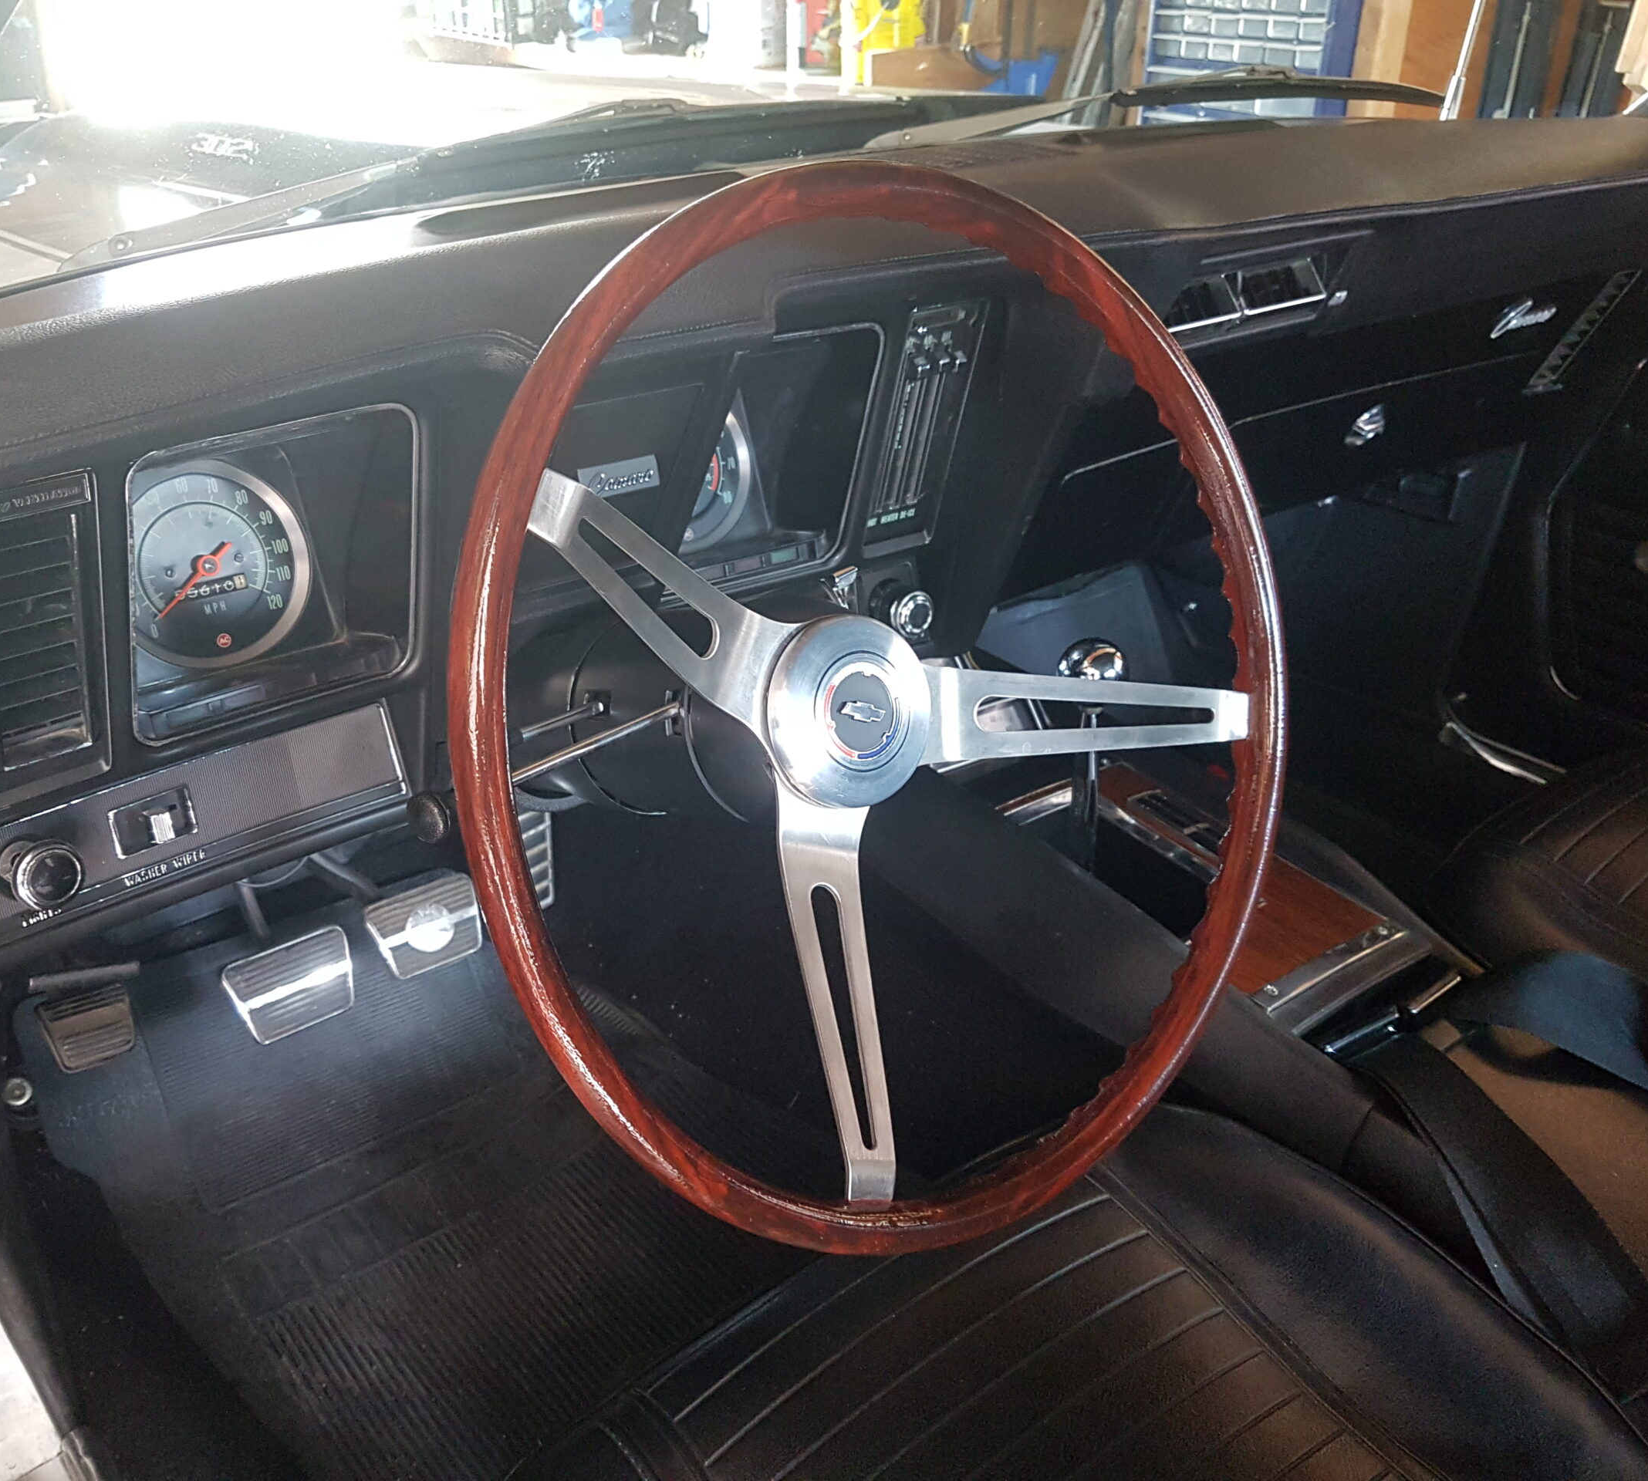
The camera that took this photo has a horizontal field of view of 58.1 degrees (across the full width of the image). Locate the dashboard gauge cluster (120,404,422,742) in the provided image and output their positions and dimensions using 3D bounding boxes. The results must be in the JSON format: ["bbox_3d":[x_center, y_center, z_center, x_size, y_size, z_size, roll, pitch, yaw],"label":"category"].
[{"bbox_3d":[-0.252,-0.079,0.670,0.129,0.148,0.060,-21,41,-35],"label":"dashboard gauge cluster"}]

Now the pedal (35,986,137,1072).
[{"bbox_3d":[-0.567,0.222,1.143,0.061,0.052,0.025,-21,0,-35],"label":"pedal"}]

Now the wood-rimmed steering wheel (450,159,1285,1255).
[{"bbox_3d":[0.023,-0.012,0.596,0.404,0.404,0.105,-21,13,-35],"label":"wood-rimmed steering wheel"}]

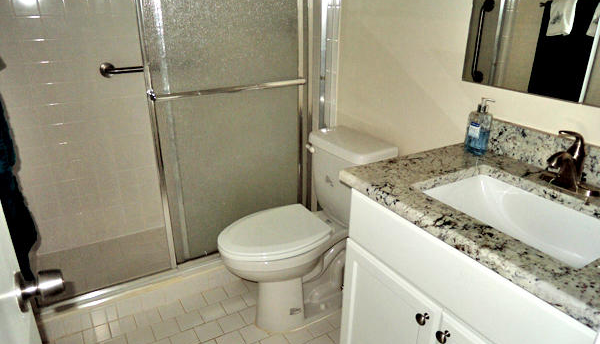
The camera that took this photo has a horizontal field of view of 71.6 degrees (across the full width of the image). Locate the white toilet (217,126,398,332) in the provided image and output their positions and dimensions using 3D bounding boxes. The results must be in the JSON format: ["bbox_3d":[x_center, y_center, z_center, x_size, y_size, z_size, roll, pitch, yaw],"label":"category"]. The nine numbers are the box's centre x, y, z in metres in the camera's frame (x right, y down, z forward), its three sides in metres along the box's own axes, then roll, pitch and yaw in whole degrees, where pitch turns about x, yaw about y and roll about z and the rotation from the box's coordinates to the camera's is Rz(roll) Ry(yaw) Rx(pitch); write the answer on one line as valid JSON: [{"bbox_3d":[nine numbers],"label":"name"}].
[{"bbox_3d":[-0.013,0.276,1.849,0.735,0.790,0.410,-12,24,-28],"label":"white toilet"}]

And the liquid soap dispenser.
[{"bbox_3d":[0.544,-0.136,1.254,0.051,0.170,0.066,-12,24,-28],"label":"liquid soap dispenser"}]

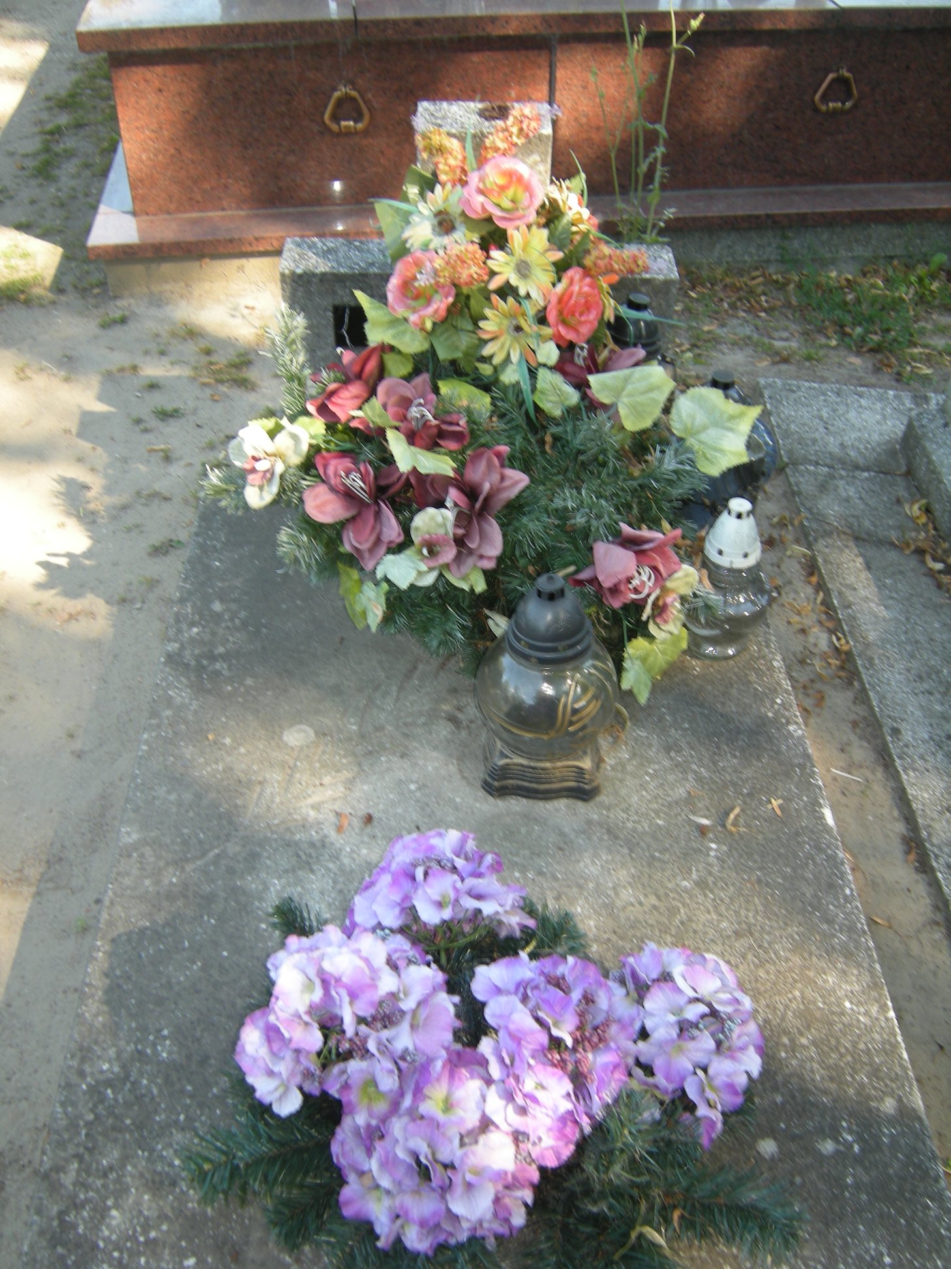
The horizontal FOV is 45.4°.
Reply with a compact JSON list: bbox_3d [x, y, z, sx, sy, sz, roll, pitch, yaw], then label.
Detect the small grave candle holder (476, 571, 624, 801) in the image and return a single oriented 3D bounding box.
[{"bbox_3d":[0.080,0.043,1.333,0.170,0.288,0.170,-1,42,-1],"label":"small grave candle holder"}]

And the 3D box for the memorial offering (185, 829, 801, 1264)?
[{"bbox_3d":[0.007,0.356,1.065,0.540,0.200,0.390,-1,42,-1],"label":"memorial offering"}]

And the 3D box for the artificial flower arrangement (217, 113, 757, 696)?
[{"bbox_3d":[-0.011,-0.347,1.576,0.770,0.530,0.680,-1,42,-1],"label":"artificial flower arrangement"}]

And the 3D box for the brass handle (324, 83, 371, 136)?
[{"bbox_3d":[-0.295,-1.202,2.607,0.105,0.112,0.034,-5,42,-6],"label":"brass handle"}]

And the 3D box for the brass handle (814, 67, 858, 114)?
[{"bbox_3d":[0.868,-1.303,2.724,0.105,0.112,0.034,-5,42,-6],"label":"brass handle"}]

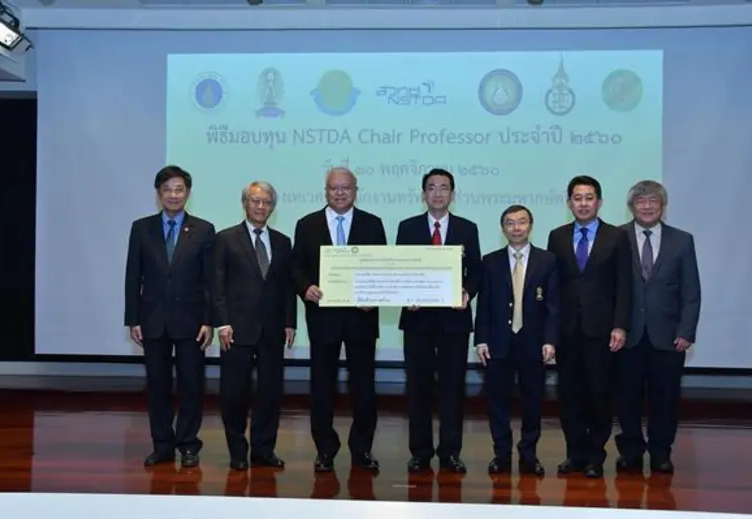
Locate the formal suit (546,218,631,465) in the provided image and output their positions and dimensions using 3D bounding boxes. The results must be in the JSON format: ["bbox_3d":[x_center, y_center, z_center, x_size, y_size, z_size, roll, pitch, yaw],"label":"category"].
[{"bbox_3d":[1.213,0.468,4.820,0.480,1.410,0.300,1,0,21],"label":"formal suit"}]

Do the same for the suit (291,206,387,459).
[{"bbox_3d":[-0.216,0.420,4.860,0.540,1.450,0.370,1,0,-2],"label":"suit"}]

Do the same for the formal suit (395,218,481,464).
[{"bbox_3d":[0.364,0.441,4.840,0.500,1.430,0.360,1,0,5],"label":"formal suit"}]

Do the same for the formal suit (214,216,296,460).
[{"bbox_3d":[-0.702,0.474,4.880,0.480,1.400,0.300,1,0,-16],"label":"formal suit"}]

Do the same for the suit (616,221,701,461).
[{"bbox_3d":[1.607,0.470,4.900,0.530,1.390,0.300,1,0,19],"label":"suit"}]

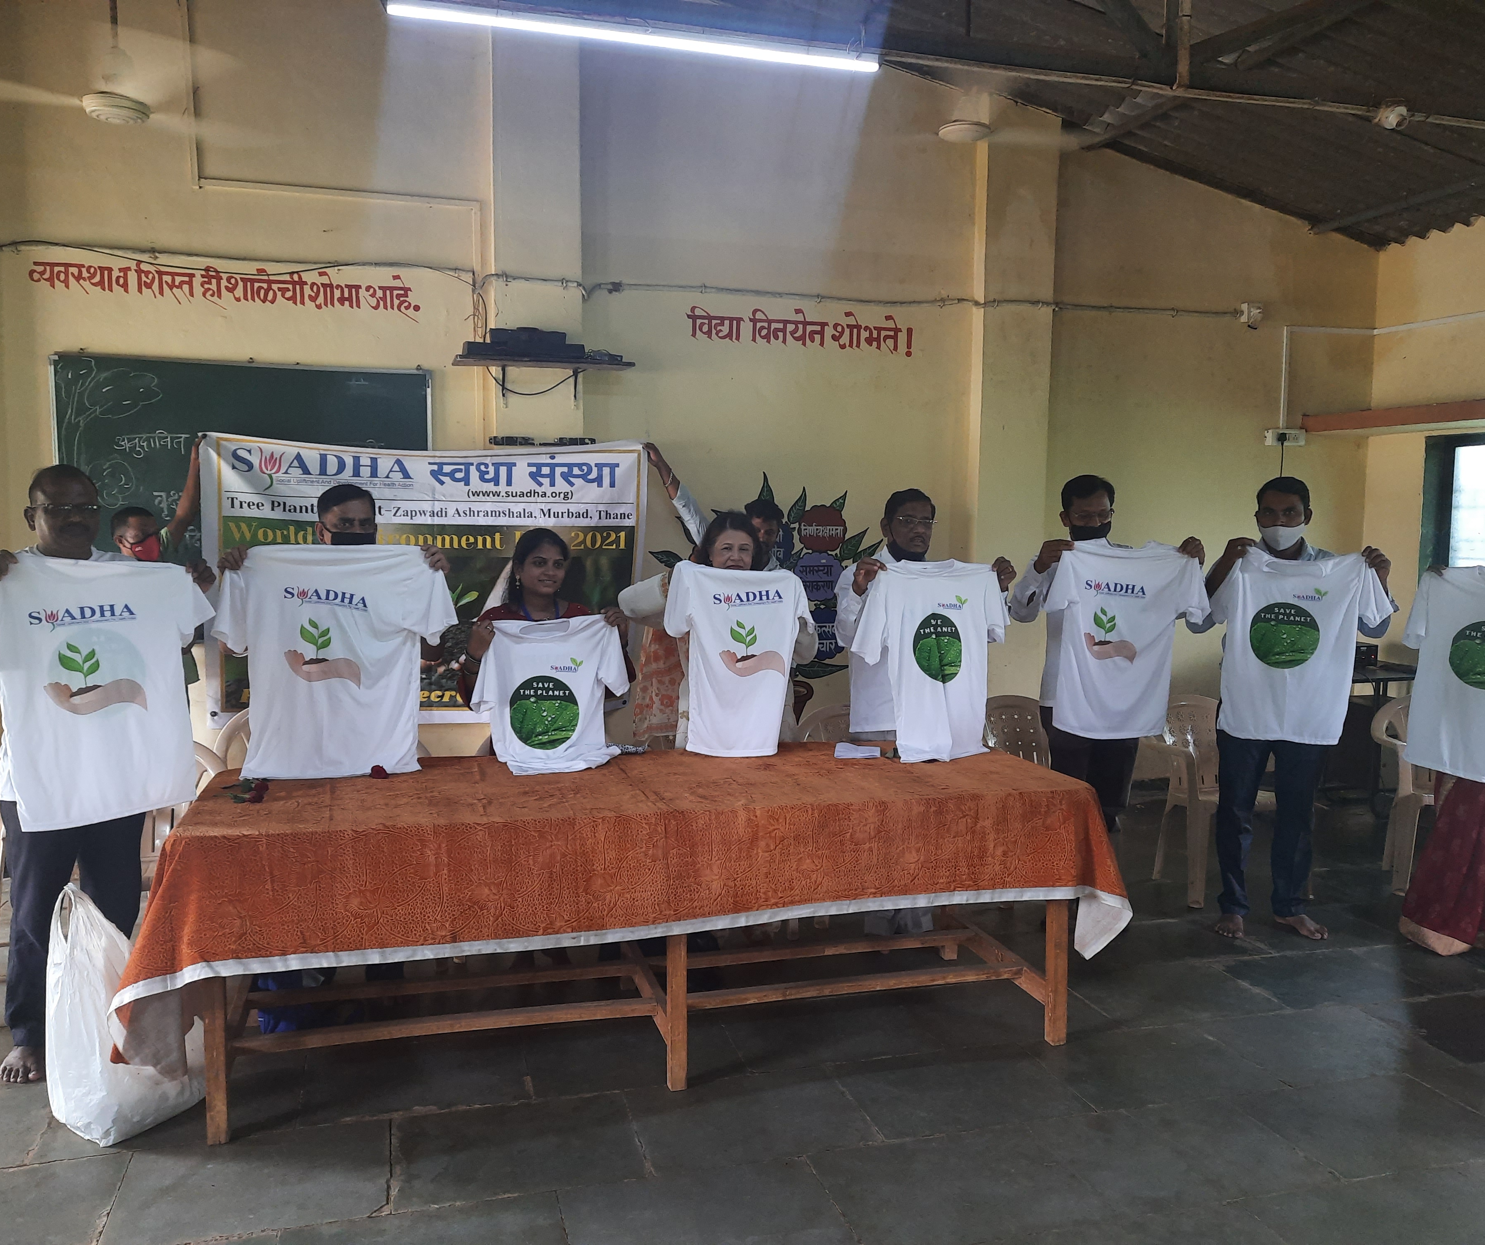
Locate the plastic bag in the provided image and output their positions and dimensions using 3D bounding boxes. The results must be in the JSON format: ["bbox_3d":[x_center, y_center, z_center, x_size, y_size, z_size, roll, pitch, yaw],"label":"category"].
[{"bbox_3d":[-1.560,0.933,3.071,0.290,0.600,0.340,4,7,33],"label":"plastic bag"}]

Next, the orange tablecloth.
[{"bbox_3d":[-0.280,0.706,3.492,2.650,0.540,0.900,-1,5,-16],"label":"orange tablecloth"}]

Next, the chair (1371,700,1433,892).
[{"bbox_3d":[2.933,0.708,4.977,0.550,0.775,0.540,2,6,11],"label":"chair"}]

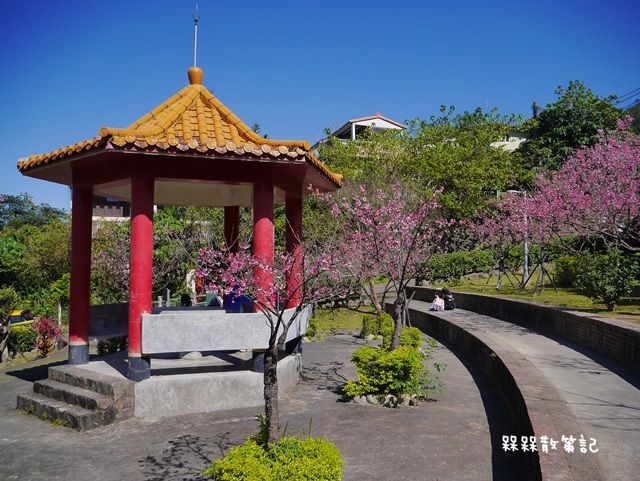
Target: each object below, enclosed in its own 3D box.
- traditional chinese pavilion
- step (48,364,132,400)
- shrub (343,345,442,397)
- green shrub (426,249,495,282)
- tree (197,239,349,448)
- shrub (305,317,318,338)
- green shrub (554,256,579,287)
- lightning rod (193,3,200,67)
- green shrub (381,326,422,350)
[{"bbox_3d":[-2.204,-0.501,9.183,5.400,5.250,4.800,-3,-4,41],"label":"traditional chinese pavilion"},{"bbox_3d":[-3.453,2.091,7.748,1.930,0.180,0.330,-3,-4,41],"label":"step"},{"bbox_3d":[1.155,2.075,8.349,1.380,0.780,1.250,0,-3,0],"label":"shrub"},{"bbox_3d":[6.788,1.199,24.851,3.300,1.650,1.600,0,-3,0],"label":"green shrub"},{"bbox_3d":[-0.415,1.078,4.698,1.400,2.100,1.350,0,-3,0],"label":"tree"},{"bbox_3d":[-0.374,2.535,14.884,0.800,0.660,0.750,0,-3,0],"label":"shrub"},{"bbox_3d":[10.080,1.248,20.857,1.150,1.220,1.100,0,-3,0],"label":"green shrub"},{"bbox_3d":[-2.231,-3.721,9.359,0.130,1.190,0.130,0,-3,0],"label":"lightning rod"},{"bbox_3d":[1.909,2.332,11.991,0.970,0.660,0.900,0,-3,0],"label":"green shrub"}]

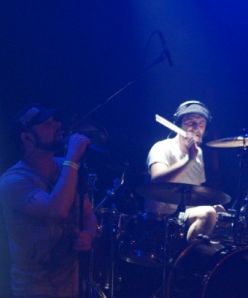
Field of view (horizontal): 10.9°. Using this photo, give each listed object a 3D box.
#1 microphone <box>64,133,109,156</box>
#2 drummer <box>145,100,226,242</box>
[{"bbox_3d":[-0.174,-0.018,5.900,0.220,0.050,0.050,21,0,-3],"label":"microphone"},{"bbox_3d":[0.420,0.380,7.550,0.620,1.320,0.800,-1,2,-42],"label":"drummer"}]

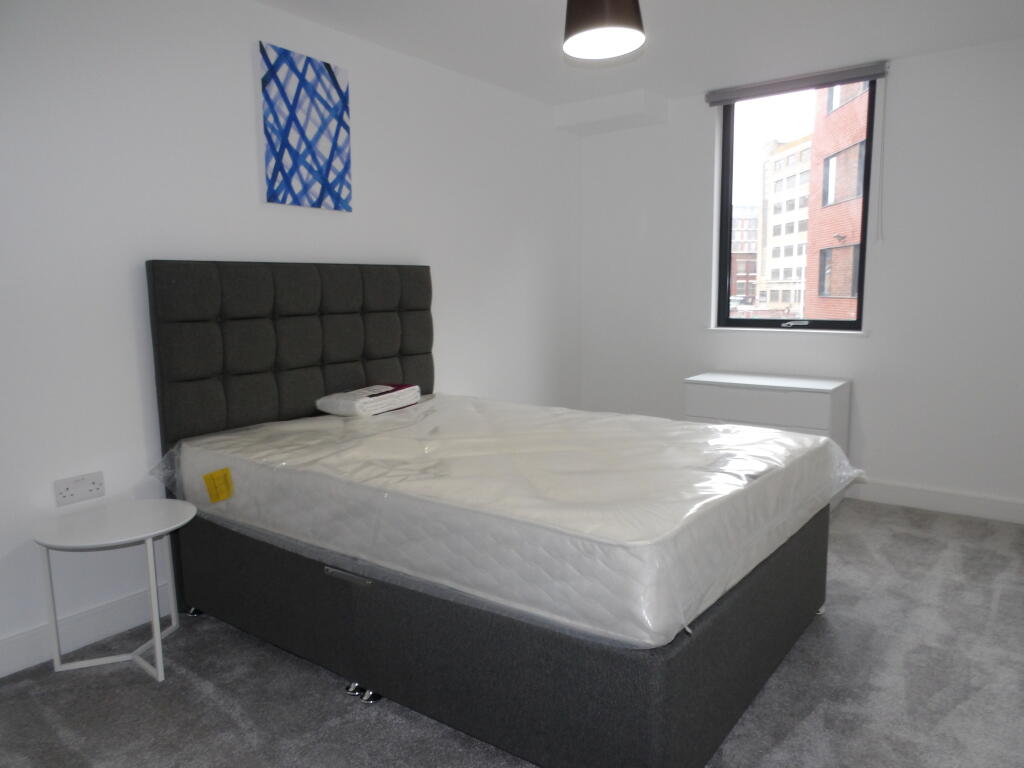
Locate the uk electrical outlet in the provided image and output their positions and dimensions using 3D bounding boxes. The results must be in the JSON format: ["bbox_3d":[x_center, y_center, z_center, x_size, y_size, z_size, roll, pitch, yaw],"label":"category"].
[{"bbox_3d":[-1.409,0.344,2.324,0.010,0.086,0.146,5,9,37],"label":"uk electrical outlet"}]

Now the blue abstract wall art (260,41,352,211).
[{"bbox_3d":[-0.832,-1.036,2.930,0.021,0.603,0.416,5,9,37],"label":"blue abstract wall art"}]

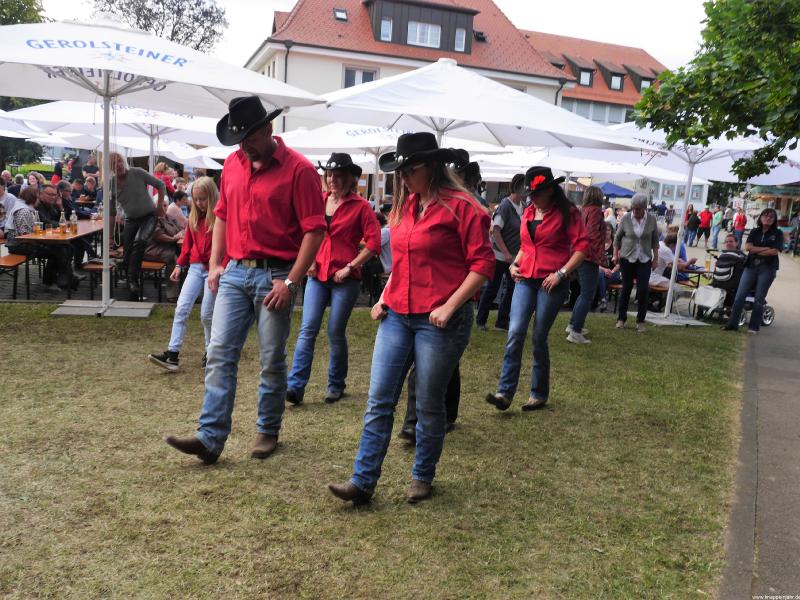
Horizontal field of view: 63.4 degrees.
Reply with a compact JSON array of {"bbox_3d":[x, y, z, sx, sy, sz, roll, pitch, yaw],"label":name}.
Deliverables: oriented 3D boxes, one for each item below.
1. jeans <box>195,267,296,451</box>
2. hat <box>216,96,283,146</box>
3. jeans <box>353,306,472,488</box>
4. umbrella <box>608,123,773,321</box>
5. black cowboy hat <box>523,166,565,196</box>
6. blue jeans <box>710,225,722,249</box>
[{"bbox_3d":[-0.826,0.299,3.483,0.426,1.005,0.447,11,12,37],"label":"jeans"},{"bbox_3d":[-0.751,-0.889,3.189,0.290,0.160,0.350,12,38,37],"label":"hat"},{"bbox_3d":[0.065,0.477,3.132,0.406,0.903,0.416,12,12,39],"label":"jeans"},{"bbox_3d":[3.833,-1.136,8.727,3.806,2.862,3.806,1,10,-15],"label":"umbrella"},{"bbox_3d":[0.994,-0.811,4.484,0.340,0.160,0.270,-28,25,-27],"label":"black cowboy hat"},{"bbox_3d":[13.234,-2.655,27.058,0.320,1.020,0.400,-2,12,-34],"label":"blue jeans"}]

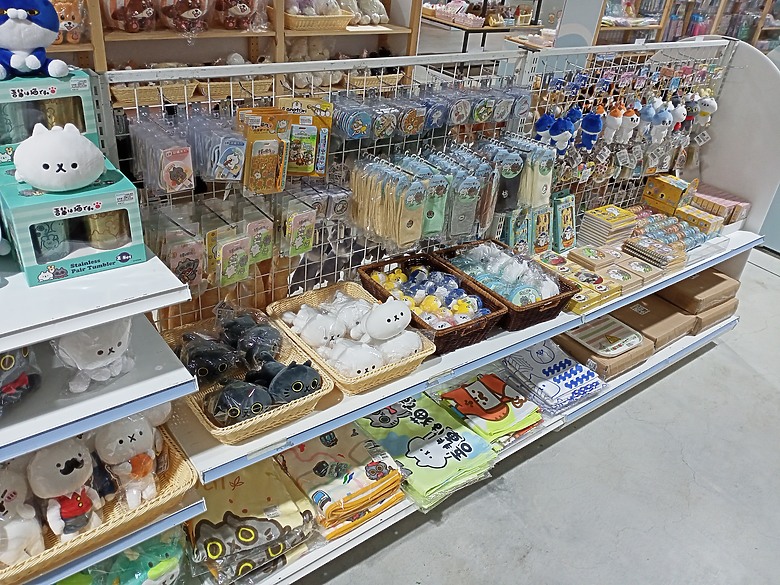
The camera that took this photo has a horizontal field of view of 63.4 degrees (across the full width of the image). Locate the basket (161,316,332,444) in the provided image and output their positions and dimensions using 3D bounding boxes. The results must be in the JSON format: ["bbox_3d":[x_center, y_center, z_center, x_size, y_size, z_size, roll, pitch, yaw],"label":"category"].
[{"bbox_3d":[-0.351,0.193,1.473,0.290,0.075,0.392,-17,38,-34],"label":"basket"}]

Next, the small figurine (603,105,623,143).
[{"bbox_3d":[0.694,-0.521,1.967,0.052,0.110,0.056,30,38,34],"label":"small figurine"}]

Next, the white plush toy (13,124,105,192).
[{"bbox_3d":[-0.536,-0.236,1.017,0.140,0.098,0.132,-7,33,-21],"label":"white plush toy"}]

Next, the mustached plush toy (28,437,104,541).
[{"bbox_3d":[-0.577,0.344,1.124,0.085,0.195,0.098,11,27,39],"label":"mustached plush toy"}]

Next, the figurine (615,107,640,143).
[{"bbox_3d":[0.735,-0.515,1.956,0.058,0.110,0.052,-2,31,-13],"label":"figurine"}]

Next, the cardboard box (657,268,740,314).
[{"bbox_3d":[1.283,-0.052,2.754,0.312,0.073,0.330,-16,37,-32],"label":"cardboard box"}]

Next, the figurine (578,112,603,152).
[{"bbox_3d":[0.626,-0.497,1.960,0.064,0.115,0.058,-15,37,-32],"label":"figurine"}]

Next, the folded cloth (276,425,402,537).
[{"bbox_3d":[-0.142,0.490,1.737,0.255,0.062,0.290,-18,38,-34],"label":"folded cloth"}]

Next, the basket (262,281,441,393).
[{"bbox_3d":[-0.105,0.120,1.641,0.290,0.075,0.392,-17,38,-34],"label":"basket"}]

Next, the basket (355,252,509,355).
[{"bbox_3d":[0.114,0.037,1.787,0.258,0.110,0.370,-15,37,-32],"label":"basket"}]

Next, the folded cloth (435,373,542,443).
[{"bbox_3d":[0.314,0.360,2.002,0.235,0.045,0.210,-18,38,-34],"label":"folded cloth"}]

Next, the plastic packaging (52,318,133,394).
[{"bbox_3d":[-0.523,0.064,1.105,0.122,0.148,0.128,28,37,32],"label":"plastic packaging"}]

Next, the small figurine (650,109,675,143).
[{"bbox_3d":[0.946,-0.578,2.195,0.060,0.112,0.055,1,31,-9],"label":"small figurine"}]

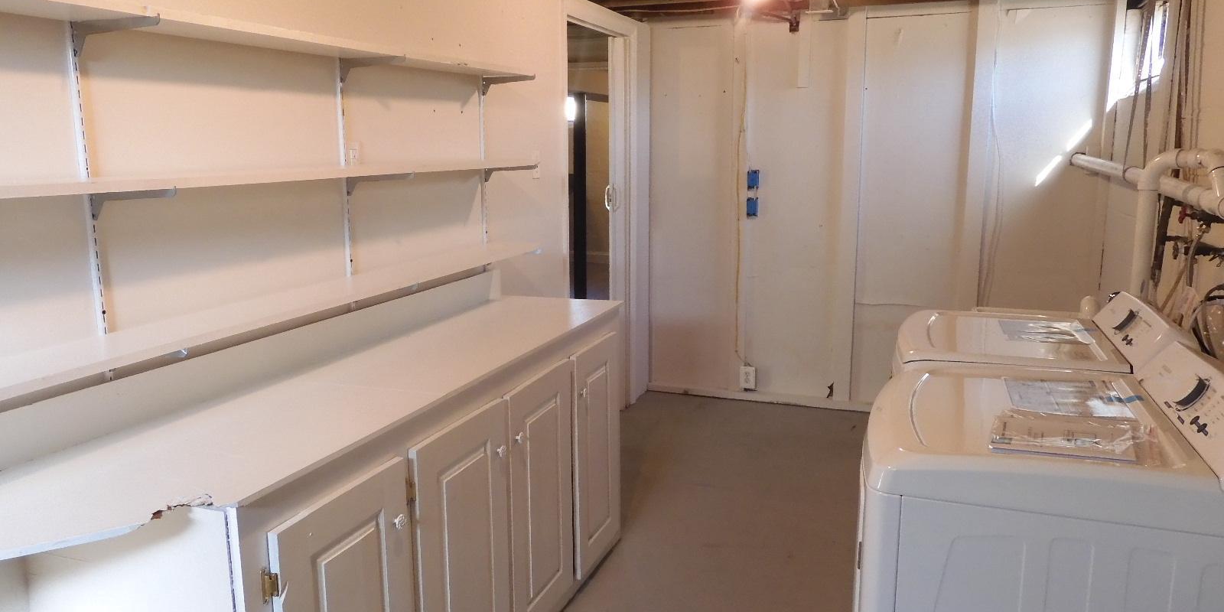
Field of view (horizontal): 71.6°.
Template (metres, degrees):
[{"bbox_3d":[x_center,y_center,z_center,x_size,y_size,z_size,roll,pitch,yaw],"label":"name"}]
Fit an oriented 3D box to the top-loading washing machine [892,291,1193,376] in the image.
[{"bbox_3d":[1.187,0.493,2.553,0.690,1.033,0.700,3,11,20],"label":"top-loading washing machine"}]

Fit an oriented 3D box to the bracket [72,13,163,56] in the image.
[{"bbox_3d":[-0.924,-0.504,1.586,0.222,0.070,0.015,3,11,20],"label":"bracket"}]

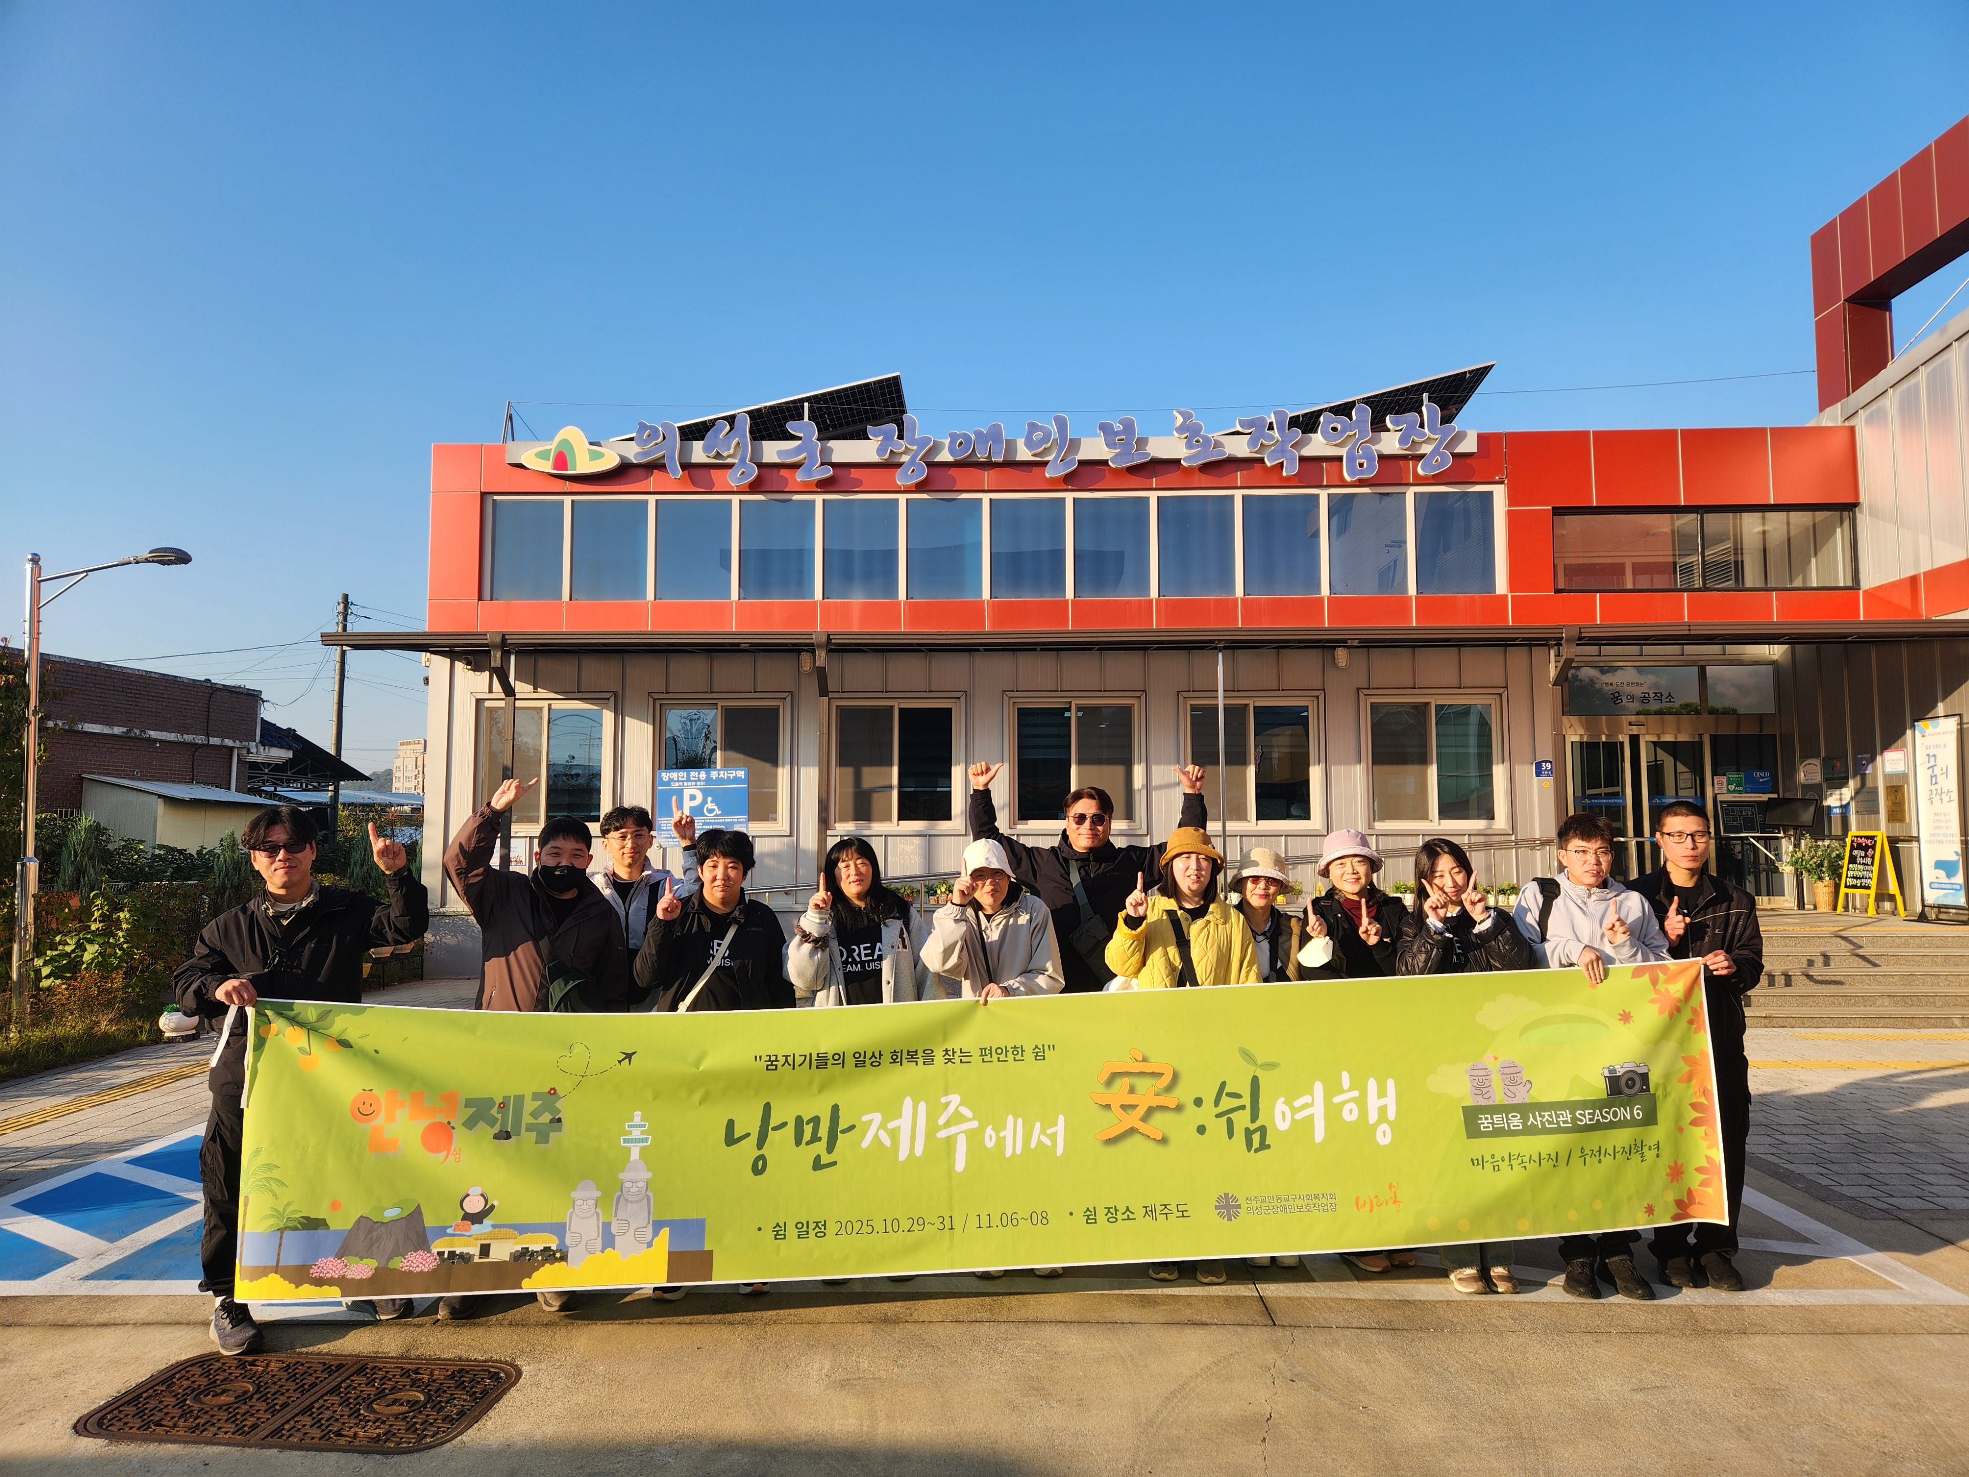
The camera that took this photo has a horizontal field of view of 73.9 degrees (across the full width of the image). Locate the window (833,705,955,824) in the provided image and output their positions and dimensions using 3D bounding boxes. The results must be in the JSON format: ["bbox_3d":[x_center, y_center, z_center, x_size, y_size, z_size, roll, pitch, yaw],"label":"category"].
[{"bbox_3d":[-1.062,0.298,15.422,1.456,1.416,0.130,0,-4,2],"label":"window"}]

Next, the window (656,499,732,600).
[{"bbox_3d":[-3.357,-2.184,15.139,0.879,1.172,0.100,0,-4,2],"label":"window"}]

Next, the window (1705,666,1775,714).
[{"bbox_3d":[9.214,-0.584,15.973,0.844,0.594,0.100,0,-4,2],"label":"window"}]

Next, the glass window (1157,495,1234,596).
[{"bbox_3d":[2.501,-2.284,15.470,0.904,1.218,0.130,0,-4,2],"label":"glass window"}]

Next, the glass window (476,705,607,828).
[{"bbox_3d":[-5.091,0.309,15.070,1.488,1.452,0.120,0,-4,2],"label":"glass window"}]

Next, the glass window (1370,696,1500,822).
[{"bbox_3d":[5.187,0.257,15.162,1.460,1.464,0.130,0,-4,2],"label":"glass window"}]

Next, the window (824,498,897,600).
[{"bbox_3d":[-1.422,-2.182,15.062,0.852,1.183,0.100,0,-4,2],"label":"window"}]

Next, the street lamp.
[{"bbox_3d":[-6.981,0.399,10.324,1.320,3.850,0.250,0,-4,2],"label":"street lamp"}]

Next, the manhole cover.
[{"bbox_3d":[-1.952,1.908,3.737,1.074,0.040,0.560,-1,-4,6],"label":"manhole cover"}]

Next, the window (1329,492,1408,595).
[{"bbox_3d":[4.301,-2.185,14.631,0.842,1.152,0.100,0,-4,2],"label":"window"}]

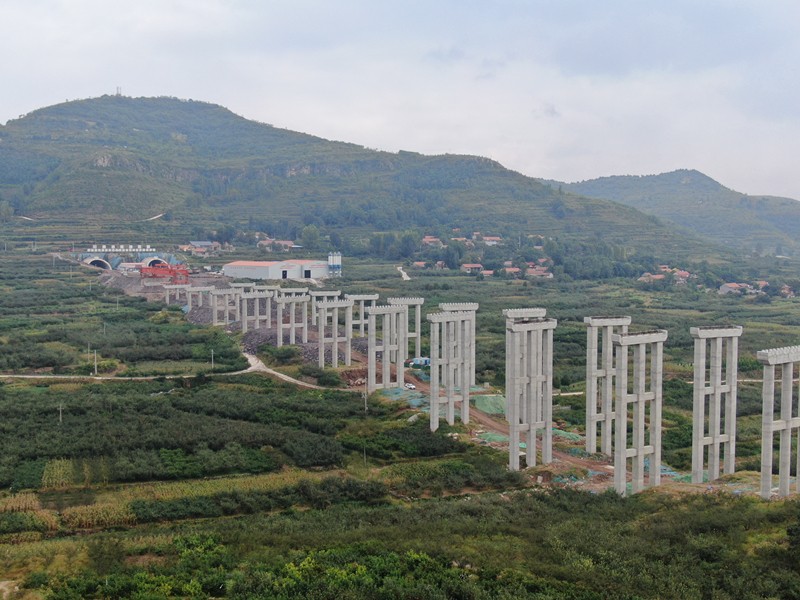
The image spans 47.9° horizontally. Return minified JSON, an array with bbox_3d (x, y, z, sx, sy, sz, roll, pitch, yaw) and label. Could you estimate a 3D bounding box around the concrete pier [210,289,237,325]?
[{"bbox_3d":[-87.220,3.570,454.060,15.300,18.100,2.650,-1,3,-31],"label":"concrete pier"}]

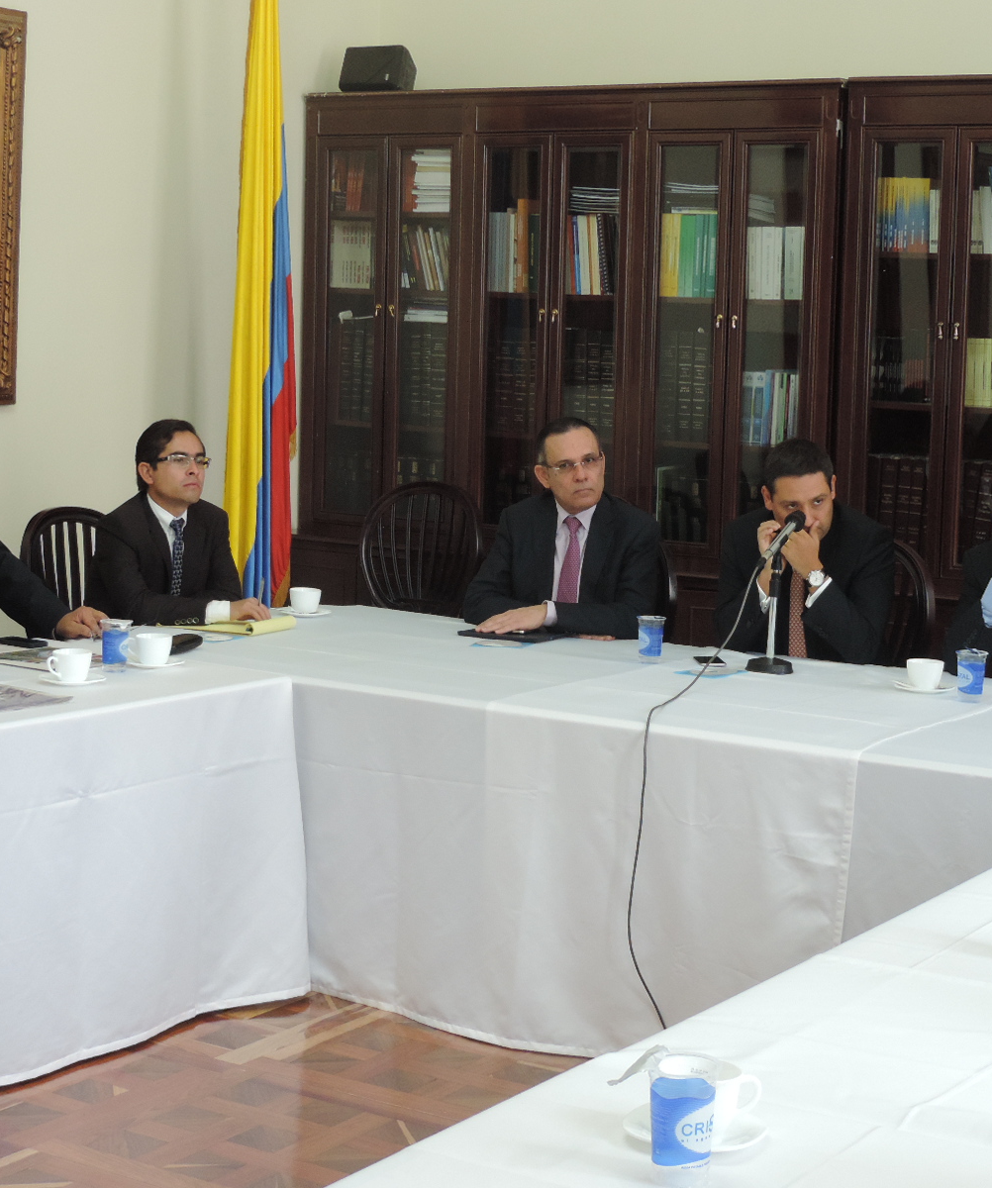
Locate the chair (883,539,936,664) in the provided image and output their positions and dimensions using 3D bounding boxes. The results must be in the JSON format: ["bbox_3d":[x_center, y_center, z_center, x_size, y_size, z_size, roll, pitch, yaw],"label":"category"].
[{"bbox_3d":[0.916,0.383,6.283,0.450,1.060,0.520,5,7,27],"label":"chair"}]

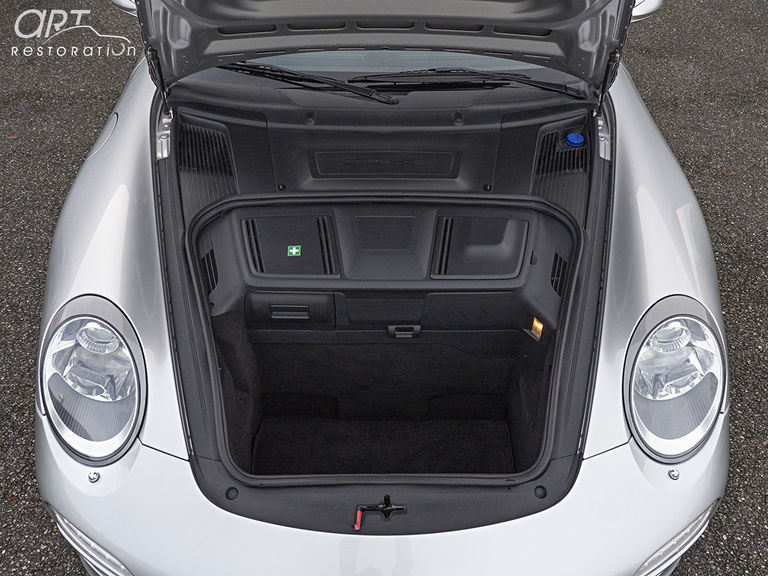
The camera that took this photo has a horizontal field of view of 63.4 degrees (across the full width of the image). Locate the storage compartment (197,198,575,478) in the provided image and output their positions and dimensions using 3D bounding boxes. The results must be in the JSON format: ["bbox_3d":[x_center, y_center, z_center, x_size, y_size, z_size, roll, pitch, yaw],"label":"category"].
[{"bbox_3d":[0.000,0.170,1.510,0.830,0.560,0.560,0,44,0],"label":"storage compartment"}]

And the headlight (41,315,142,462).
[{"bbox_3d":[-0.647,0.218,1.375,0.220,0.290,0.140,9,13,9],"label":"headlight"}]

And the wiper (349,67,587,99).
[{"bbox_3d":[0.245,-0.599,1.820,0.700,0.065,0.080,0,44,0],"label":"wiper"}]

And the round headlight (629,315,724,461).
[{"bbox_3d":[0.648,0.216,1.375,0.220,0.290,0.140,-9,13,-9],"label":"round headlight"}]

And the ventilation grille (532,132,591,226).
[{"bbox_3d":[0.455,-0.287,1.600,0.135,0.040,0.290,0,62,0],"label":"ventilation grille"}]

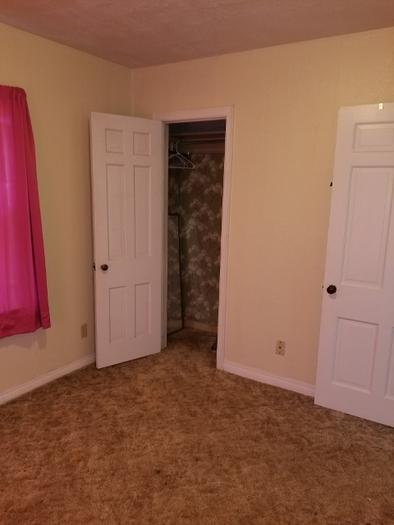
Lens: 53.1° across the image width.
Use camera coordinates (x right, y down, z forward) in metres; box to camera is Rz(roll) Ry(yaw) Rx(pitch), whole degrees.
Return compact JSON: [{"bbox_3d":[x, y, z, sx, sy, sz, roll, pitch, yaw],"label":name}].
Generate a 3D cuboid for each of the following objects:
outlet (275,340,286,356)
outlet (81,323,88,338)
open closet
[{"bbox_3d":[0.632,0.653,2.987,0.072,0.116,0.015,8,13,32],"label":"outlet"},{"bbox_3d":[-0.927,0.573,3.271,0.015,0.116,0.072,8,13,32],"label":"outlet"},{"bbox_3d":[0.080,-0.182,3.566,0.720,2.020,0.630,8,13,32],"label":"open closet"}]

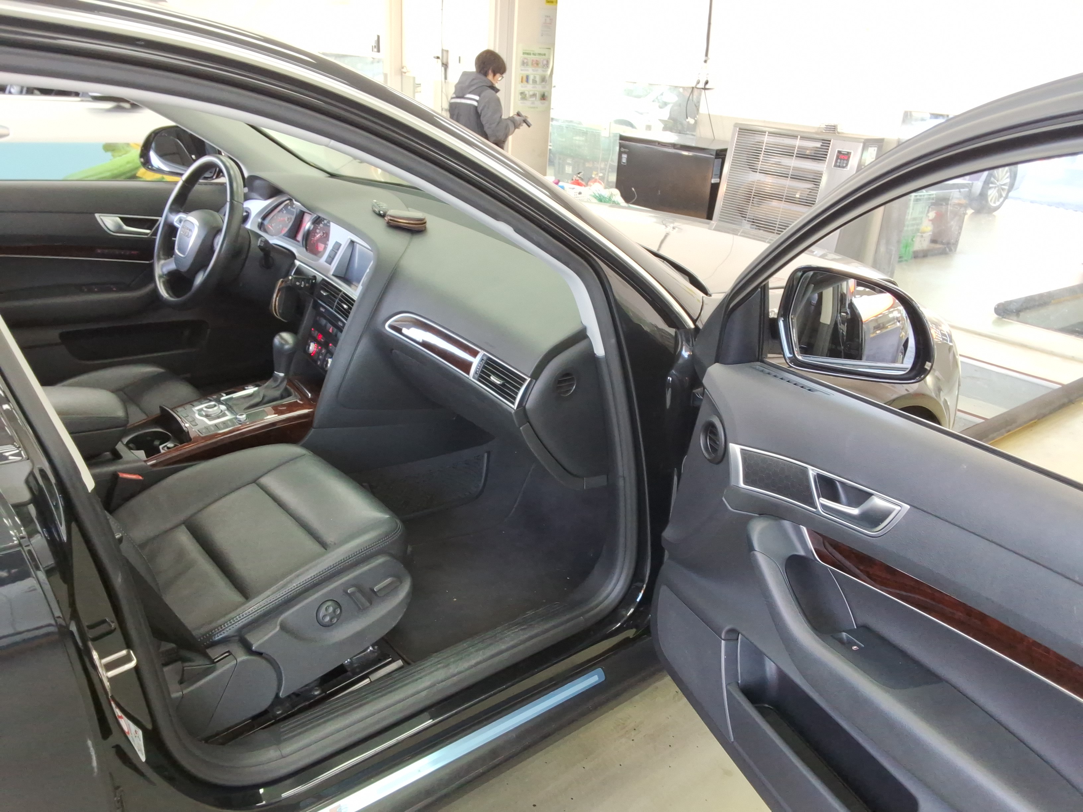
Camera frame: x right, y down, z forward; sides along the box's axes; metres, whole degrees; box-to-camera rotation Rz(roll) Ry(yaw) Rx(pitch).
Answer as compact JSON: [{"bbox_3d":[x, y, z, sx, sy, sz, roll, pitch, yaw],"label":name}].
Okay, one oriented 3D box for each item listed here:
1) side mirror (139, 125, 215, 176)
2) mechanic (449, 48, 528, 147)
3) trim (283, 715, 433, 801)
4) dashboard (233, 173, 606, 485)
[{"bbox_3d":[-1.059,-0.744,2.574,0.235,0.160,0.125,-5,23,-20],"label":"side mirror"},{"bbox_3d":[-0.436,-1.761,6.444,0.520,1.600,0.520,-7,24,-25],"label":"mechanic"},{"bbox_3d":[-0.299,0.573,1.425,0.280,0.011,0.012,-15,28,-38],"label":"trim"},{"bbox_3d":[-0.322,-0.272,2.140,0.470,0.450,1.430,-15,28,-38],"label":"dashboard"}]

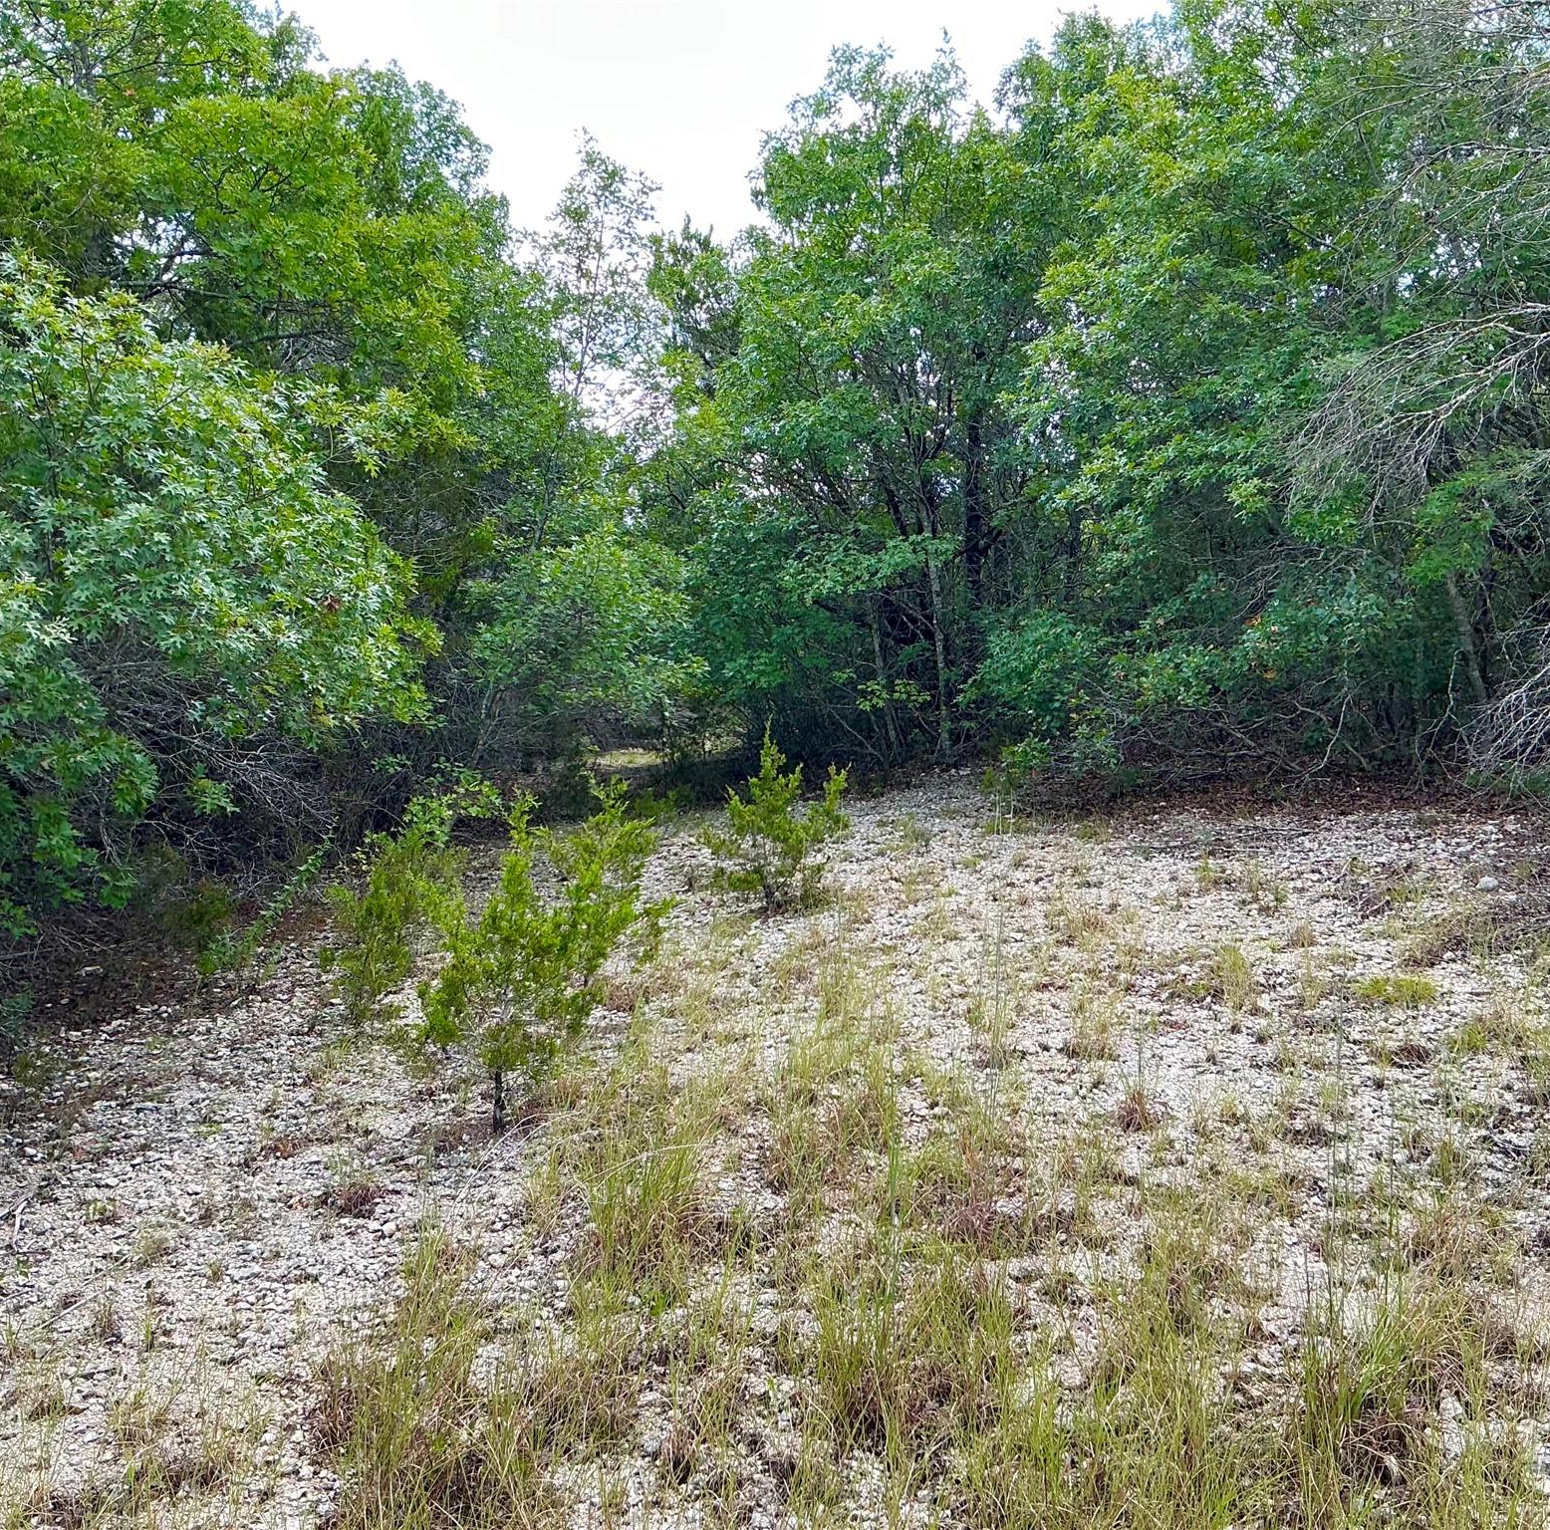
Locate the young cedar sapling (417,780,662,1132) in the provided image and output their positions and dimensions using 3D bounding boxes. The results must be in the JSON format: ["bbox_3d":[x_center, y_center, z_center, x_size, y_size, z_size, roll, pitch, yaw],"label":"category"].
[{"bbox_3d":[-0.912,0.742,6.400,0.940,1.330,0.920,0,3,0],"label":"young cedar sapling"}]

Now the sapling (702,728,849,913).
[{"bbox_3d":[0.005,0.365,10.800,0.960,1.200,0.900,0,3,0],"label":"sapling"}]

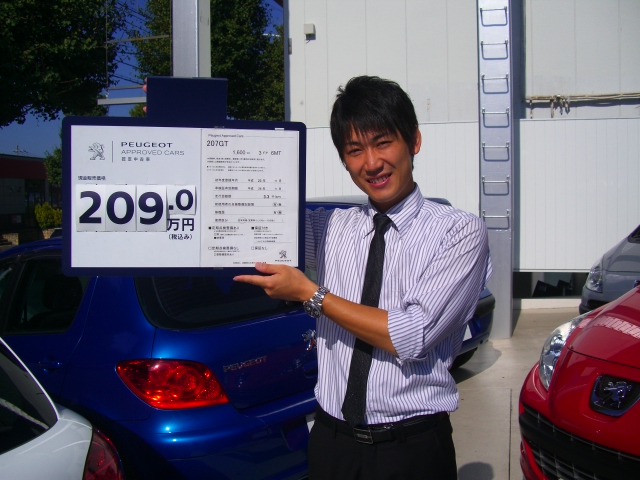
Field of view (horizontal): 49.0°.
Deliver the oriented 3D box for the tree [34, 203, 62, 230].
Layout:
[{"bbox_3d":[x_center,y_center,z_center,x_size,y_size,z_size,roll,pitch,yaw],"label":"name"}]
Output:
[{"bbox_3d":[-10.587,-0.920,27.500,1.150,1.100,1.100,-2,4,-21],"label":"tree"}]

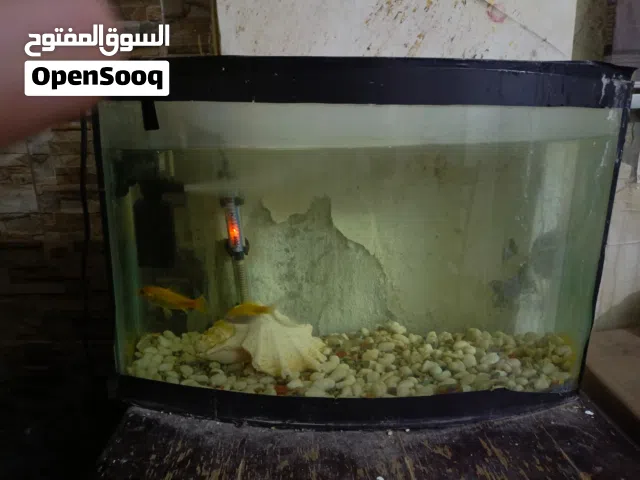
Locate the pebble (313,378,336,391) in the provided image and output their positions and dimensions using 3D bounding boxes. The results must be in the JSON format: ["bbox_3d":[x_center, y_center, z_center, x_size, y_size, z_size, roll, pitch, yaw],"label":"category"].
[{"bbox_3d":[0.006,0.195,0.624,0.032,0.018,0.028,2,13,0],"label":"pebble"}]

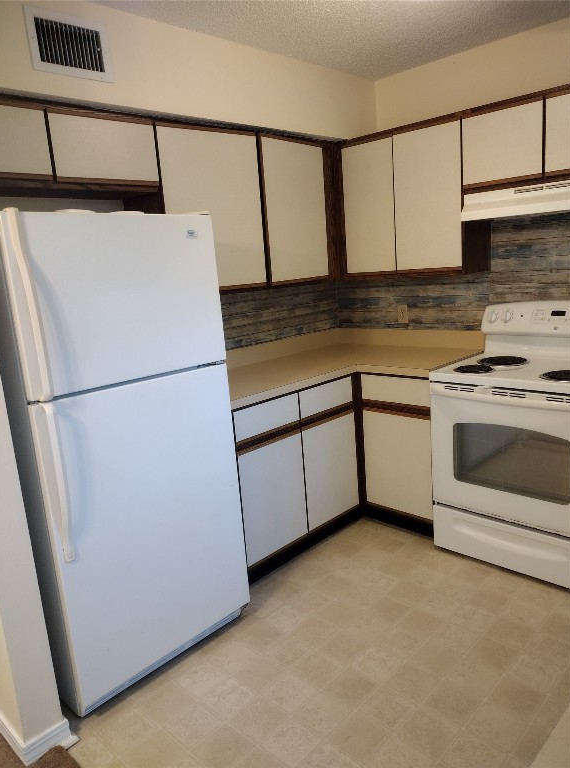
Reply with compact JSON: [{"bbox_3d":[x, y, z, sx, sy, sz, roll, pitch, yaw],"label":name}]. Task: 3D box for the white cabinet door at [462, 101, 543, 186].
[{"bbox_3d":[0.997,-1.090,2.742,0.374,0.297,0.035,7,16,44],"label":"white cabinet door"}]

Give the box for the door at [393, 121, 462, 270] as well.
[{"bbox_3d":[0.733,-0.934,3.050,0.379,0.687,0.035,7,16,44],"label":"door"}]

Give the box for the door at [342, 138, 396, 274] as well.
[{"bbox_3d":[0.472,-0.966,3.301,0.337,0.687,0.035,7,16,44],"label":"door"}]

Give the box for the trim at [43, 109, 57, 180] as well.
[{"bbox_3d":[-0.857,-0.864,2.177,0.020,0.248,0.016,7,16,44],"label":"trim"}]

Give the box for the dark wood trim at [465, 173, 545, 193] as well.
[{"bbox_3d":[0.996,-0.910,2.735,0.377,0.044,0.020,7,16,44],"label":"dark wood trim"}]

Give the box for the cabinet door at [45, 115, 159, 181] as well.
[{"bbox_3d":[-0.705,-0.919,2.358,0.035,0.222,0.451,7,16,44],"label":"cabinet door"}]

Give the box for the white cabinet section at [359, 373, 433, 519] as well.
[{"bbox_3d":[0.752,0.272,3.268,0.411,0.722,0.500,7,16,44],"label":"white cabinet section"}]

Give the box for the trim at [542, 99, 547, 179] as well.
[{"bbox_3d":[1.118,-1.059,2.573,0.015,0.329,0.020,7,16,44],"label":"trim"}]

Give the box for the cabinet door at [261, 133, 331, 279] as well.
[{"bbox_3d":[0.056,-0.903,3.152,0.035,0.687,0.451,7,16,44],"label":"cabinet door"}]

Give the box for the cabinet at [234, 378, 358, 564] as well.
[{"bbox_3d":[-0.122,0.372,3.183,0.600,0.743,0.850,7,16,44],"label":"cabinet"}]

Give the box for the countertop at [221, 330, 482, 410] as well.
[{"bbox_3d":[0.213,-0.110,3.136,1.065,0.150,1.550,7,16,44],"label":"countertop"}]

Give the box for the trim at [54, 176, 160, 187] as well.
[{"bbox_3d":[-0.689,-0.795,2.362,0.020,0.021,0.448,7,16,44],"label":"trim"}]

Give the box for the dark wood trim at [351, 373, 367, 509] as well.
[{"bbox_3d":[0.411,0.305,3.286,0.045,0.749,0.061,7,16,44],"label":"dark wood trim"}]

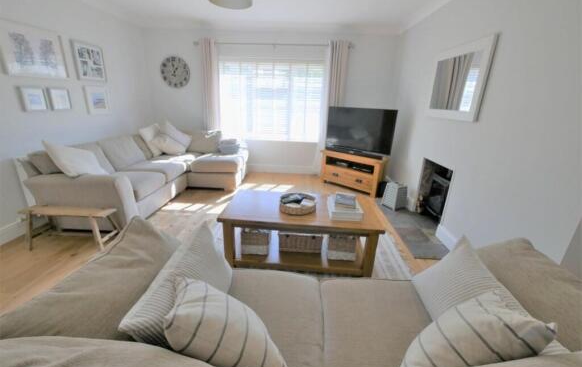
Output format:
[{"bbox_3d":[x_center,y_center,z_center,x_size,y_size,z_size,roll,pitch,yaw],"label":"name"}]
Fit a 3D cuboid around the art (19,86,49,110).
[{"bbox_3d":[-2.556,-0.838,2.347,0.040,0.225,0.215,3,19,2],"label":"art"}]

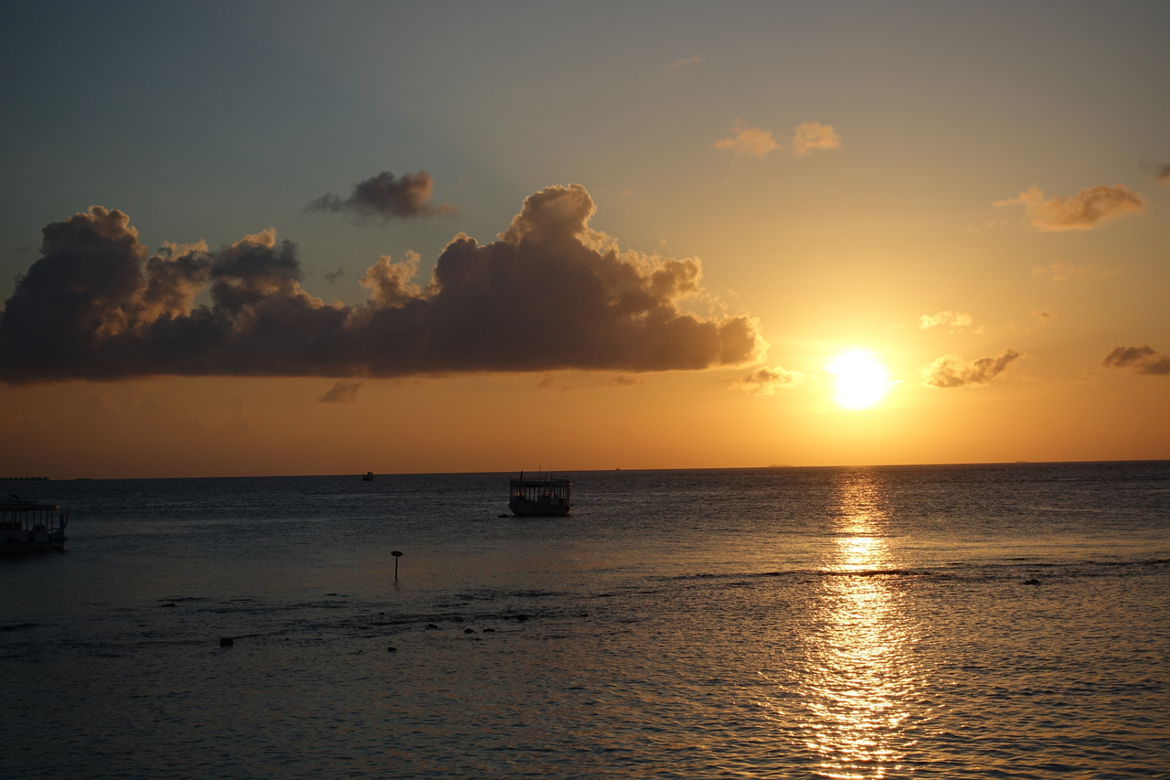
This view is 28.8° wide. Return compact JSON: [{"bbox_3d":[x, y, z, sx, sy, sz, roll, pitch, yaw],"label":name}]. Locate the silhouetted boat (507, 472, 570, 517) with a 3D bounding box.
[{"bbox_3d":[-4.153,9.628,211.000,3.600,4.100,12.000,-2,-2,15],"label":"silhouetted boat"}]

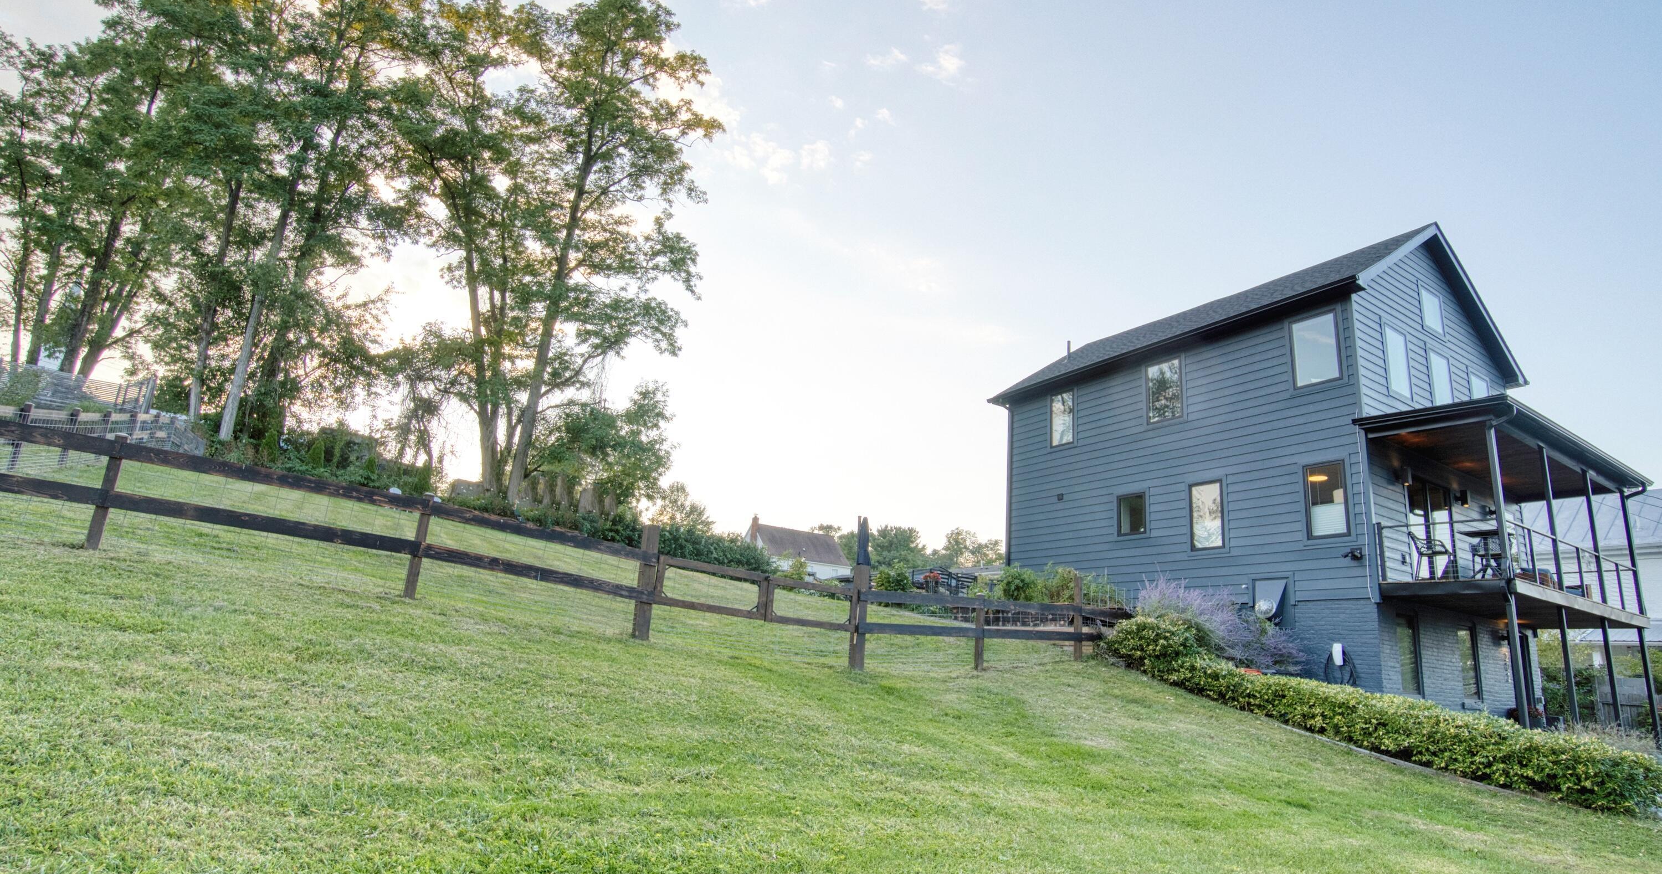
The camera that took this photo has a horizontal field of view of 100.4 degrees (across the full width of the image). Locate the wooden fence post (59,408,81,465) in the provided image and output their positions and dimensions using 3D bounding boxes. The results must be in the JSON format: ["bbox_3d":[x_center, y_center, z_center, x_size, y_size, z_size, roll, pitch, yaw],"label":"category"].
[{"bbox_3d":[-15.436,0.002,14.043,0.092,1.150,0.092,15,-16,-34],"label":"wooden fence post"}]

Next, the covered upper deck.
[{"bbox_3d":[13.096,1.781,13.133,7.735,3.118,2.047,13,-16,-29],"label":"covered upper deck"}]

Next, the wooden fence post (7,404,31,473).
[{"bbox_3d":[-14.035,0.006,11.992,0.092,1.150,0.092,15,-16,-34],"label":"wooden fence post"}]

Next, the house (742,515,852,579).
[{"bbox_3d":[-4.261,13.944,84.389,10.900,7.000,8.000,13,-16,-30],"label":"house"}]

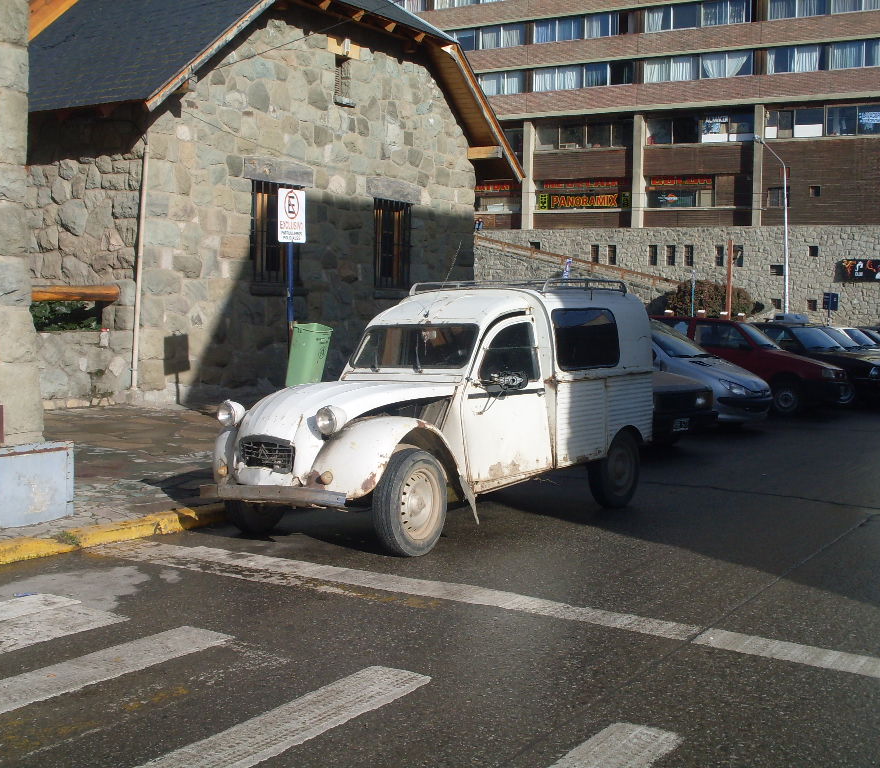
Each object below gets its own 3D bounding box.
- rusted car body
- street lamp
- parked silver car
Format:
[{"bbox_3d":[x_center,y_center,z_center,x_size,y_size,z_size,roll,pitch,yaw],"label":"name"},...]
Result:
[{"bbox_3d":[0.051,0.101,7.865,1.500,1.720,3.550,2,3,36],"label":"rusted car body"},{"bbox_3d":[11.000,-4.300,37.300,2.000,7.400,0.300,-1,3,-44],"label":"street lamp"},{"bbox_3d":[2.301,-0.154,14.371,3.830,1.430,1.650,3,3,34],"label":"parked silver car"}]

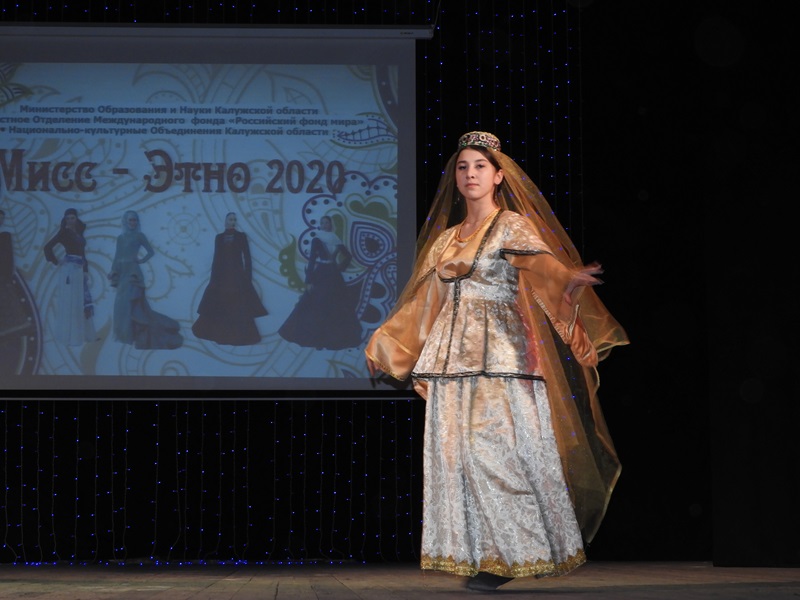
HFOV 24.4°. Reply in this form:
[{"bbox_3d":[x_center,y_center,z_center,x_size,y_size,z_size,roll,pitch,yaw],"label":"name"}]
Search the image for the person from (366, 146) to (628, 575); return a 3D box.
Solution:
[{"bbox_3d":[0.378,0.135,6.820,0.800,1.480,0.520,-3,-7,25],"label":"person"}]

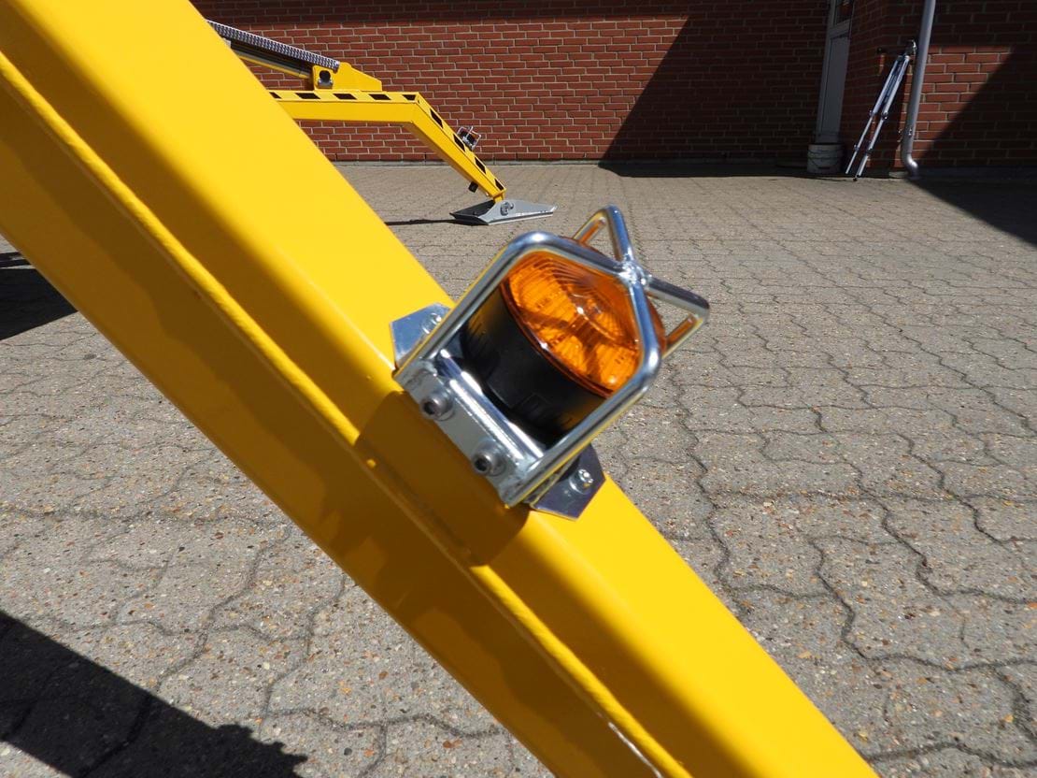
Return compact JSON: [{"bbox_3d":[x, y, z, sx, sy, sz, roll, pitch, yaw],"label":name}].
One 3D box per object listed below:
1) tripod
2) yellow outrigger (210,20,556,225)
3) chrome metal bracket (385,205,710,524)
[{"bbox_3d":[2.679,-2.052,5.321,0.145,1.020,0.140,20,11,-2],"label":"tripod"},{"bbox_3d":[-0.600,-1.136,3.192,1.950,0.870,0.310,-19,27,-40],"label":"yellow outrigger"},{"bbox_3d":[0.020,-0.020,0.321,0.122,0.097,0.102,47,31,3],"label":"chrome metal bracket"}]

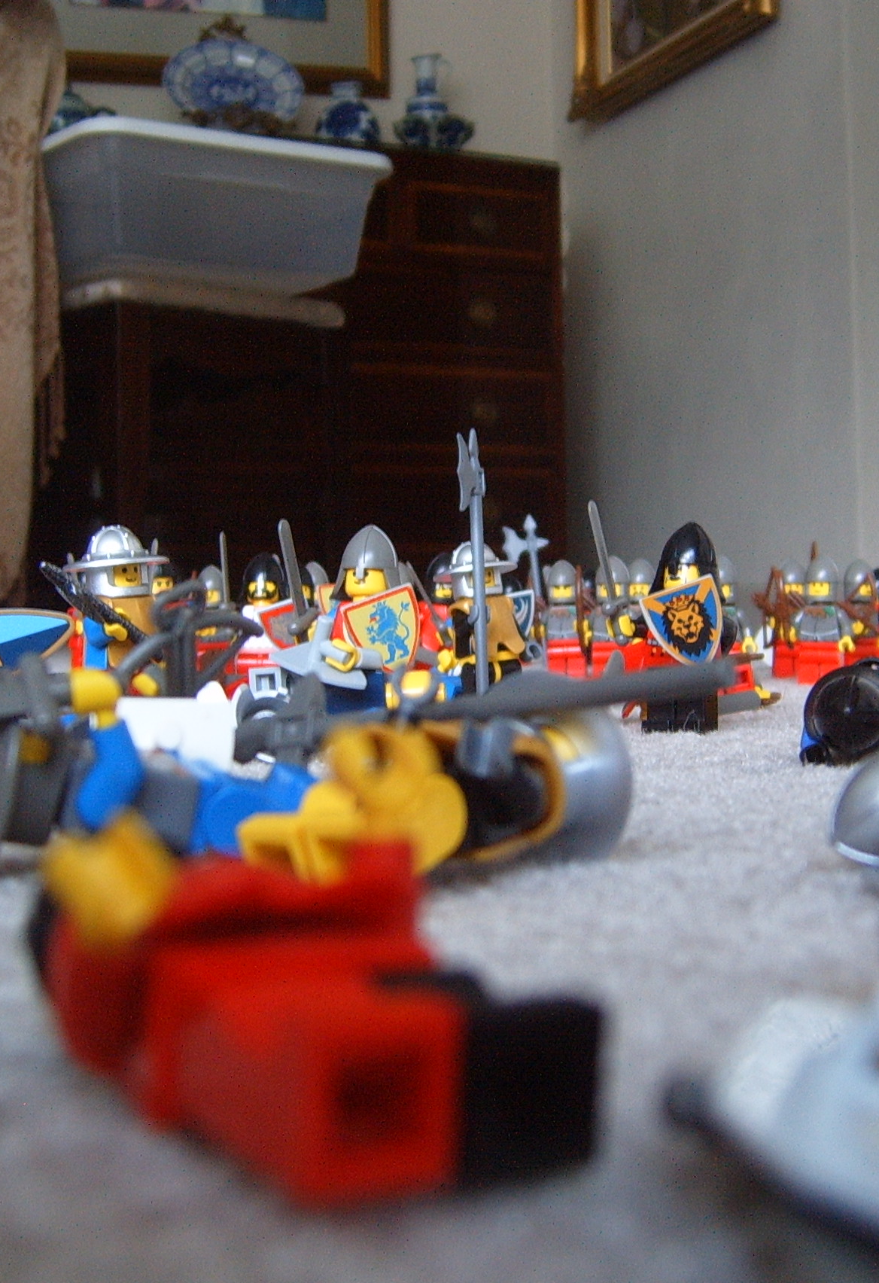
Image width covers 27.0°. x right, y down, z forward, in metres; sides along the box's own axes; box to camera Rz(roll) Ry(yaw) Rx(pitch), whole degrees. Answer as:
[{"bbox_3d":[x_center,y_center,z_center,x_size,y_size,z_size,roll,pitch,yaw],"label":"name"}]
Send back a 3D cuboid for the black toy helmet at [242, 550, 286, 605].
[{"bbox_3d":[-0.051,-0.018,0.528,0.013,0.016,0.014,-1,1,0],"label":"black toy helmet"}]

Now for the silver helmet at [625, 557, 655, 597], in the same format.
[{"bbox_3d":[0.074,-0.023,0.672,0.012,0.016,0.013,-1,1,3],"label":"silver helmet"}]

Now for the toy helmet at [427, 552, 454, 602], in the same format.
[{"bbox_3d":[0.002,-0.021,0.597,0.012,0.016,0.013,-1,1,0],"label":"toy helmet"}]

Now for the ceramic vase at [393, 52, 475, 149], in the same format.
[{"bbox_3d":[-0.011,-0.998,3.400,0.148,0.190,0.148,-1,1,-6],"label":"ceramic vase"}]

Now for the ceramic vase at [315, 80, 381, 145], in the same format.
[{"bbox_3d":[-0.165,-0.952,3.320,0.118,0.138,0.118,-1,1,-6],"label":"ceramic vase"}]

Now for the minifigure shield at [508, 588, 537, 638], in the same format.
[{"bbox_3d":[0.031,-0.010,0.700,0.015,0.017,0.005,-11,2,-2],"label":"minifigure shield"}]

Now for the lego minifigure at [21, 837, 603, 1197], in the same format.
[{"bbox_3d":[-0.010,0.018,0.103,0.022,0.014,0.041,0,0,-30],"label":"lego minifigure"}]

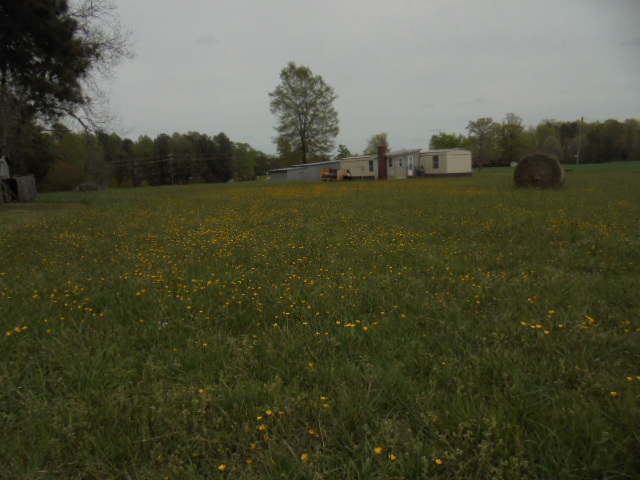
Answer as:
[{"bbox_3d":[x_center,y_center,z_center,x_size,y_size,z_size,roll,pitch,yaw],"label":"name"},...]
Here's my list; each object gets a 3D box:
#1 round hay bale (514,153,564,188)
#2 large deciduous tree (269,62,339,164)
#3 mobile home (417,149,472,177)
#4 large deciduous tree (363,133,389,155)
[{"bbox_3d":[8.514,-2.676,18.540,1.580,1.380,1.300,3,10,33],"label":"round hay bale"},{"bbox_3d":[-2.918,-21.131,85.000,12.200,20.800,12.200,-2,8,0],"label":"large deciduous tree"},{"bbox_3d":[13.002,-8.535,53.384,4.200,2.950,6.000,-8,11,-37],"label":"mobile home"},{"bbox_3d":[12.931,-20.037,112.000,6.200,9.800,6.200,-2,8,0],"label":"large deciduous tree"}]

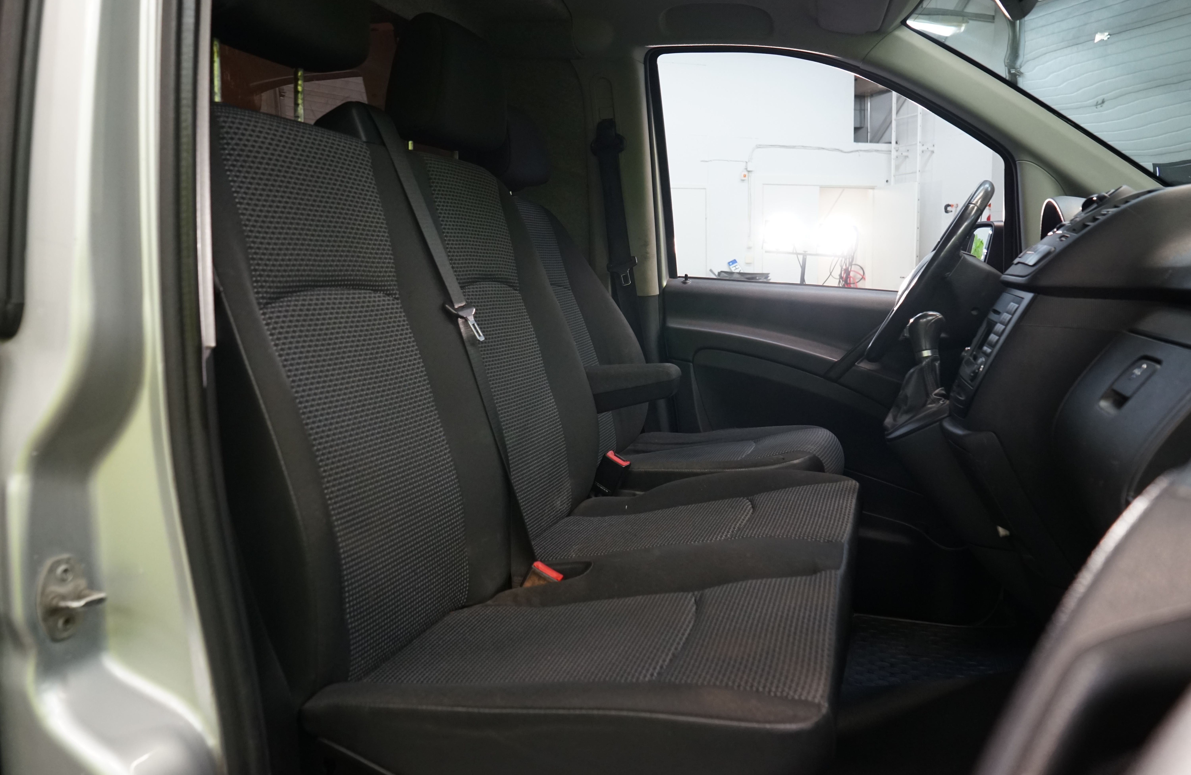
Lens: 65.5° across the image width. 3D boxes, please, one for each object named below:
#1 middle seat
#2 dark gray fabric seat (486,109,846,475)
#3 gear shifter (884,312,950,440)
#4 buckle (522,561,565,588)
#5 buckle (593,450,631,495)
[{"bbox_3d":[0.021,-0.058,1.378,0.708,0.975,0.446,1,8,17],"label":"middle seat"},{"bbox_3d":[0.126,-0.116,1.885,0.747,0.951,0.475,1,8,17],"label":"dark gray fabric seat"},{"bbox_3d":[0.490,-0.018,1.413,0.100,0.195,0.095,1,8,17],"label":"gear shifter"},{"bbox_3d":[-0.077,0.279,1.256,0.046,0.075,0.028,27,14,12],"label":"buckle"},{"bbox_3d":[0.028,0.162,1.663,0.047,0.082,0.028,23,14,13],"label":"buckle"}]

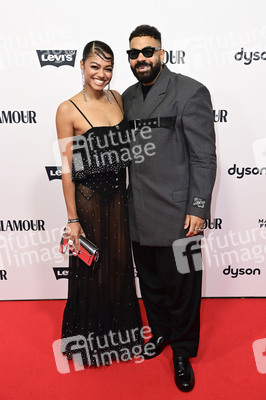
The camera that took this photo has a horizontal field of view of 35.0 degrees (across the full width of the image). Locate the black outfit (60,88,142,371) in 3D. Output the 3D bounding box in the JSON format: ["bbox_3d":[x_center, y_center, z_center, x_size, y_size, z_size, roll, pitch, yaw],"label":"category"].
[{"bbox_3d":[-0.187,0.210,2.426,0.460,1.530,0.380,-7,18,-19],"label":"black outfit"}]

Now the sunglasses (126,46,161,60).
[{"bbox_3d":[0.062,-0.715,2.062,0.143,0.049,0.143,-2,14,20],"label":"sunglasses"}]

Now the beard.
[{"bbox_3d":[0.067,-0.630,2.071,0.146,0.117,0.112,-2,14,20],"label":"beard"}]

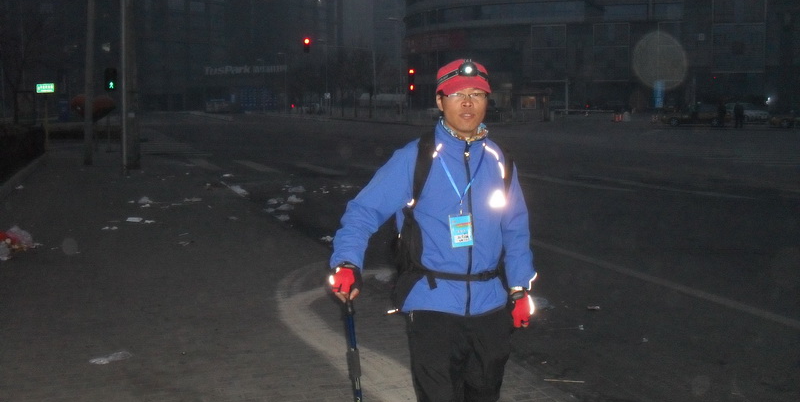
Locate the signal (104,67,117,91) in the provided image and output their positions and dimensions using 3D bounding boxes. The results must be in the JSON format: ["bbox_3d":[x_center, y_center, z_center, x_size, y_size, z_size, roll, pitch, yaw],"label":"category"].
[{"bbox_3d":[-9.238,-3.881,25.883,0.380,0.740,0.250,-3,7,-21],"label":"signal"}]

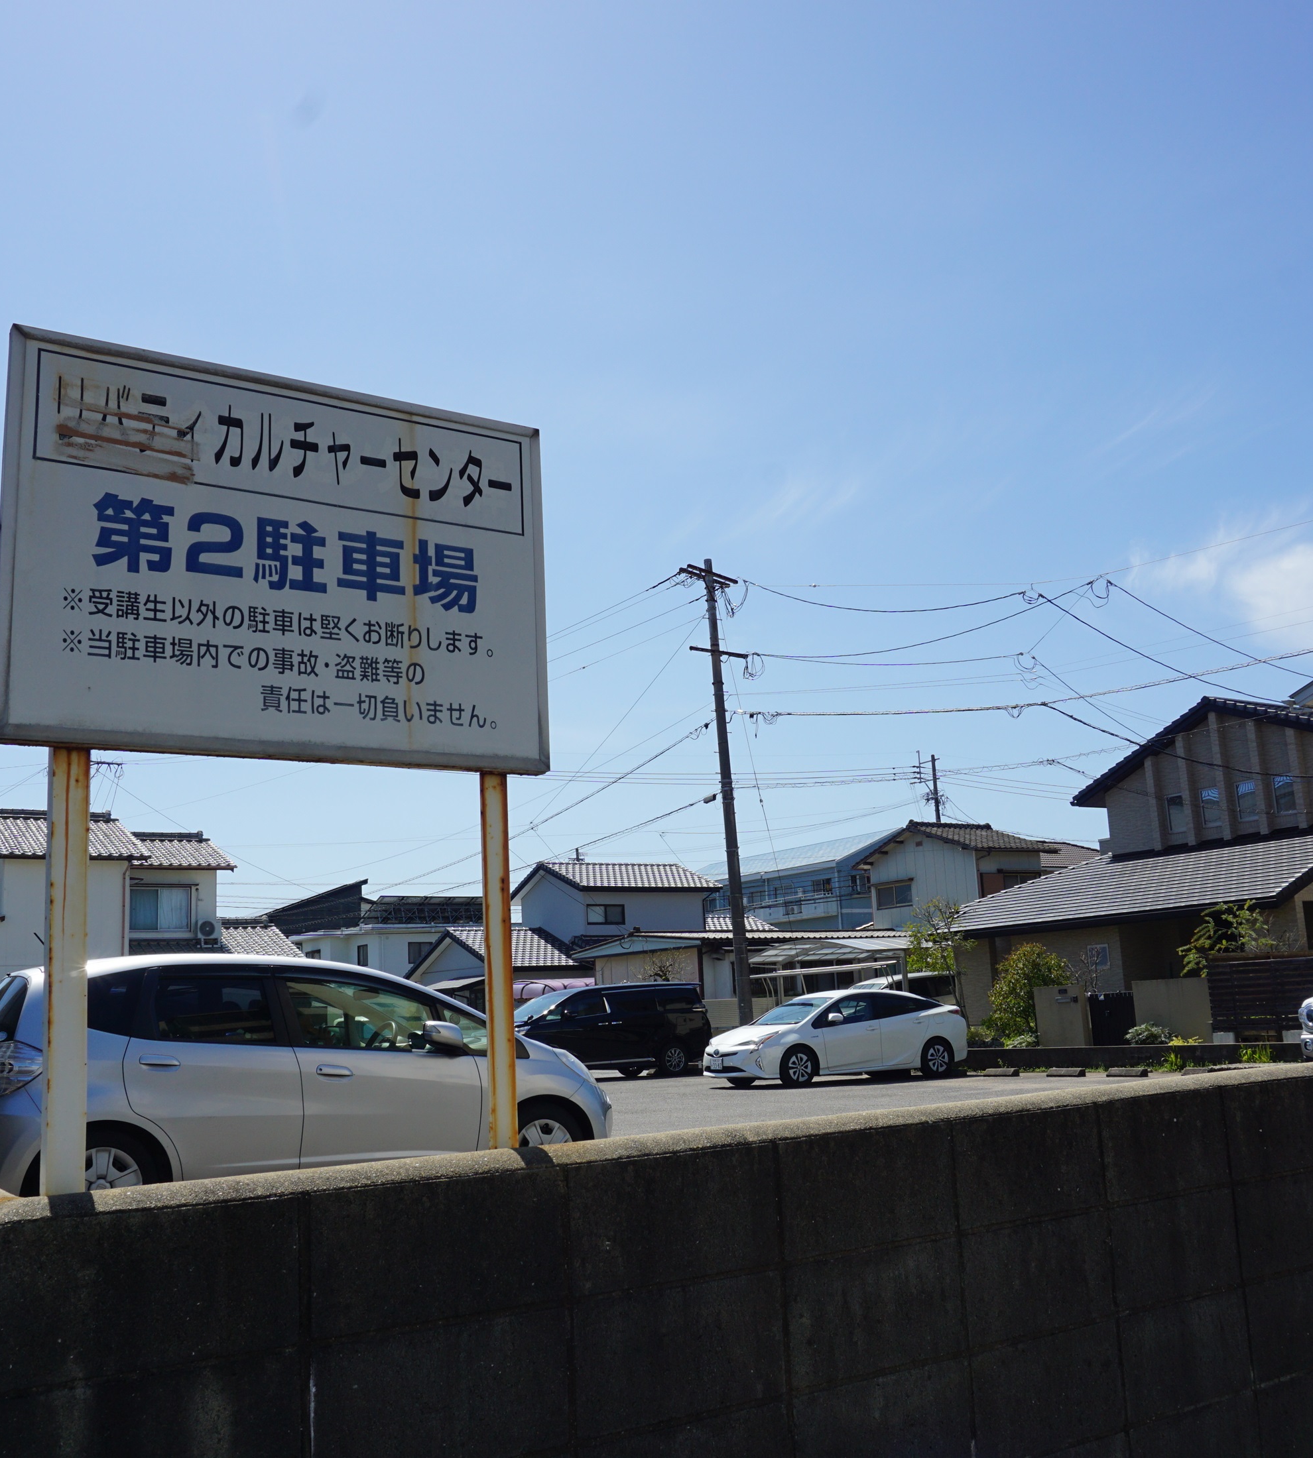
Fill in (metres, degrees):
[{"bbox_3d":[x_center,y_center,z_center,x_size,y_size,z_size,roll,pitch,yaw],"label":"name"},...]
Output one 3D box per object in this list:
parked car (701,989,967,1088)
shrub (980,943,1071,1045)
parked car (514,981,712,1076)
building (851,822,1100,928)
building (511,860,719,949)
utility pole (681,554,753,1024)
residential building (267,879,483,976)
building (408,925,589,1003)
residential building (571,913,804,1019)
[{"bbox_3d":[2.896,4.938,23.478,4.540,1.470,1.760,3,-12,-29],"label":"parked car"},{"bbox_3d":[6.791,4.934,27.221,1.600,1.950,1.650,5,-13,-34],"label":"shrub"},{"bbox_3d":[-1.305,6.326,30.347,4.930,1.935,1.850,4,-13,-34],"label":"parked car"},{"bbox_3d":[11.658,7.143,53.307,6.400,7.400,6.400,5,-13,-34],"label":"building"},{"bbox_3d":[-1.548,8.763,58.516,6.867,6.896,5.933,4,-13,-34],"label":"building"},{"bbox_3d":[1.723,1.517,35.296,0.500,11.700,1.800,-13,-15,42],"label":"utility pole"},{"bbox_3d":[-13.370,12.144,74.966,11.800,8.500,8.200,5,-13,-34],"label":"residential building"},{"bbox_3d":[-5.045,9.391,52.575,5.500,4.400,7.000,5,-13,-34],"label":"building"},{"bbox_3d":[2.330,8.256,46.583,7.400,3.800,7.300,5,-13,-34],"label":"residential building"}]

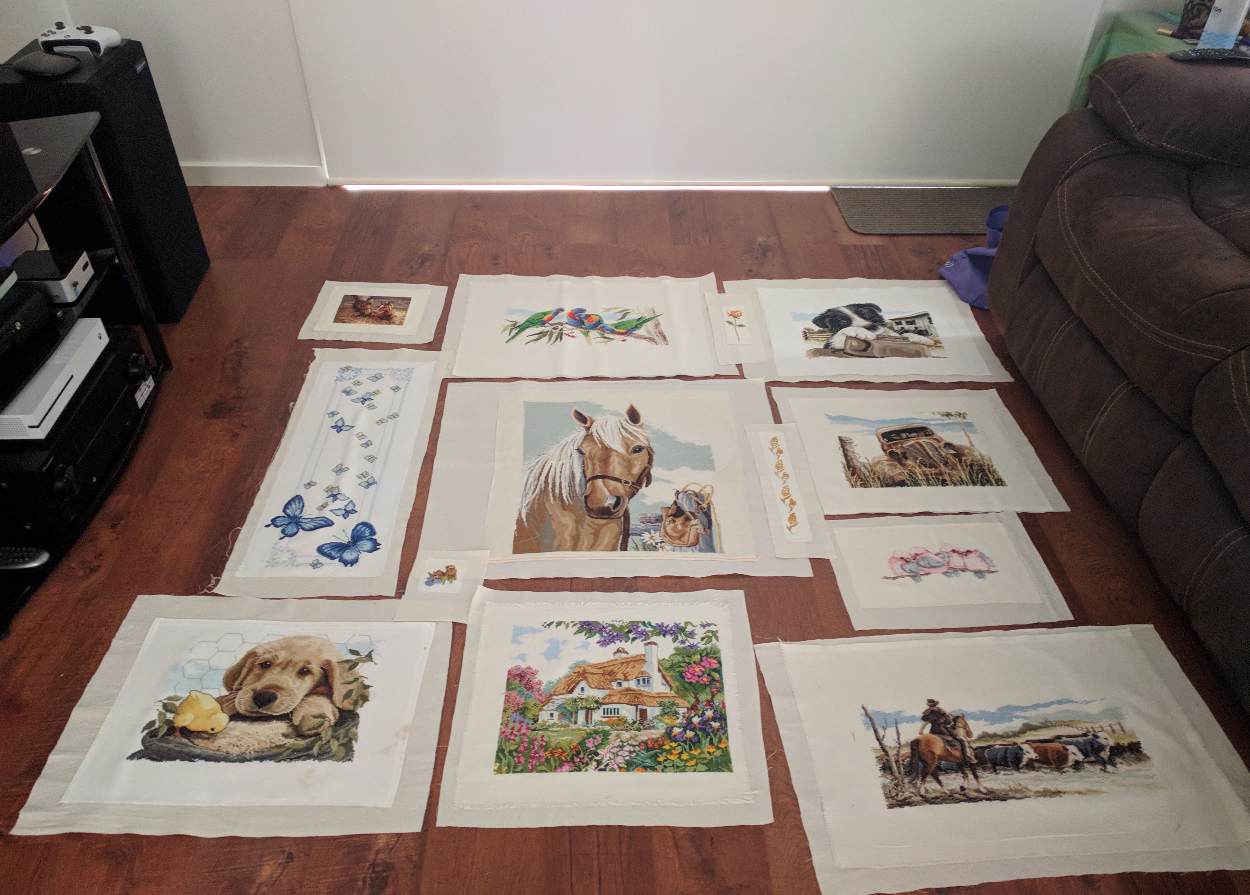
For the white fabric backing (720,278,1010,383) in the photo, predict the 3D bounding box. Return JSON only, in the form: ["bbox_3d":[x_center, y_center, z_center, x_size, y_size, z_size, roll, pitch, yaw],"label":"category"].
[{"bbox_3d":[0.586,-0.307,2.363,0.628,0.010,0.455,-1,41,-3],"label":"white fabric backing"}]

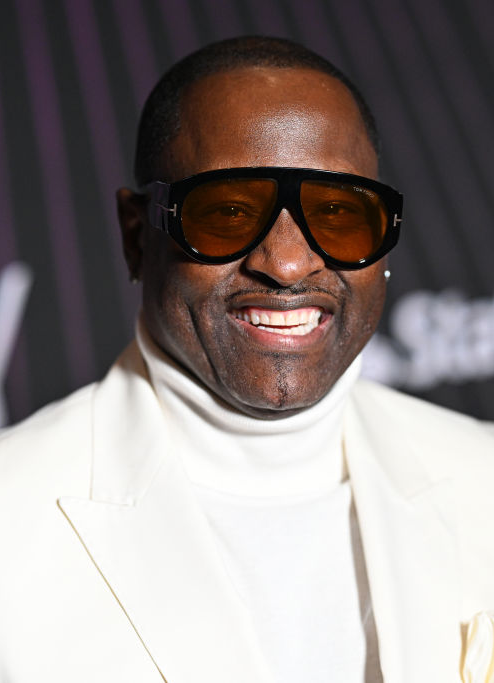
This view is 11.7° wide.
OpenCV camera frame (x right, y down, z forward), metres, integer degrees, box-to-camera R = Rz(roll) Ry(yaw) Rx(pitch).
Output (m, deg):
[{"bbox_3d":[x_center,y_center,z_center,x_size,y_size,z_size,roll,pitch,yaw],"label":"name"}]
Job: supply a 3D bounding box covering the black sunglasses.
[{"bbox_3d":[0.015,-0.085,1.563,0.148,0.064,0.148,2,8,-11],"label":"black sunglasses"}]

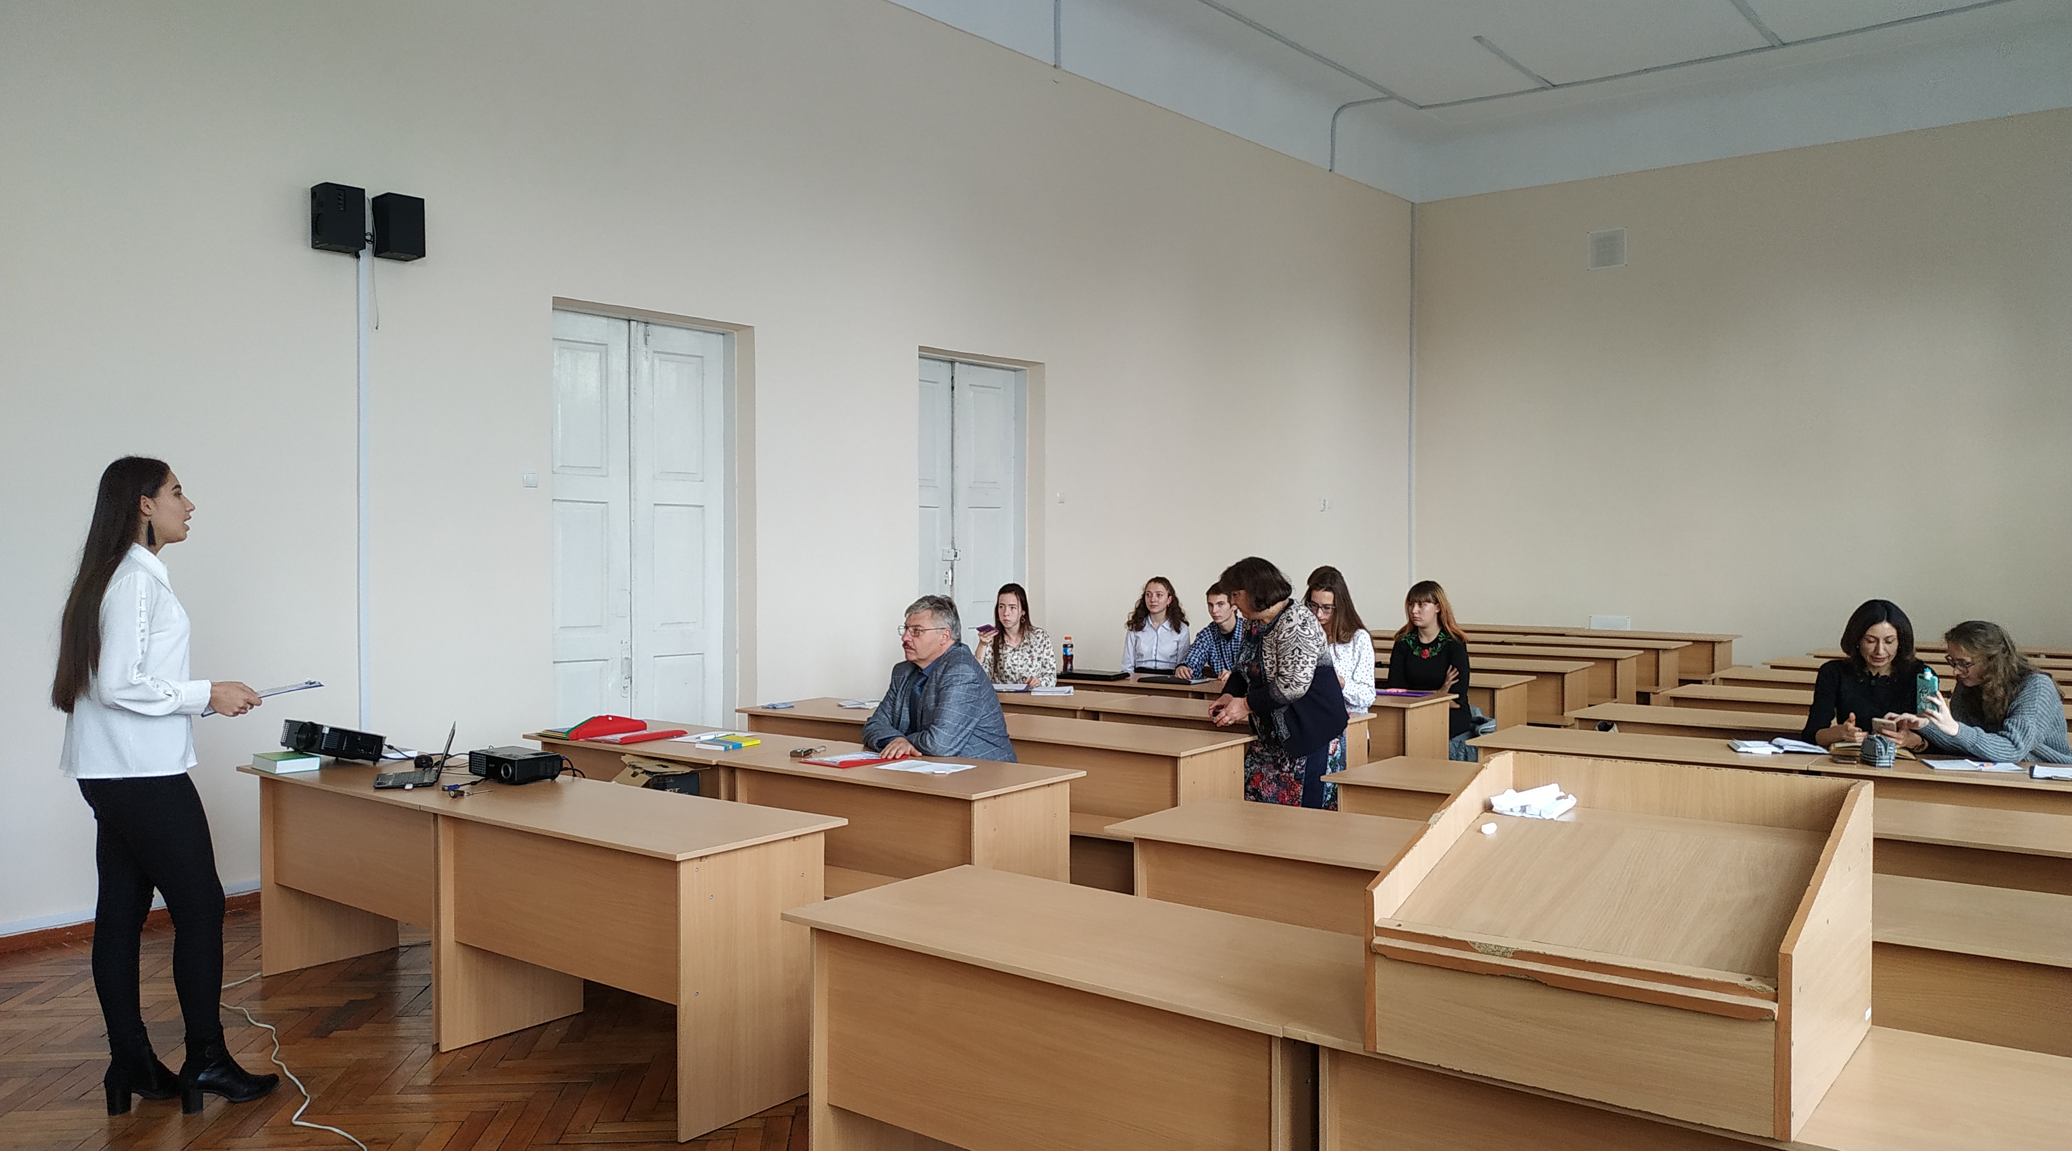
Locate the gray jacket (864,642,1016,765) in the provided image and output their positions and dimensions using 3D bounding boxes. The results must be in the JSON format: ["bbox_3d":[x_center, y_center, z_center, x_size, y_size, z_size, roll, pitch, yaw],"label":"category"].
[{"bbox_3d":[-0.336,0.572,5.353,0.540,0.630,0.530,1,2,43],"label":"gray jacket"}]

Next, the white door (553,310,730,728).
[{"bbox_3d":[-2.151,-0.022,7.797,0.088,2.715,1.294,1,2,38],"label":"white door"}]

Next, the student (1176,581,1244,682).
[{"bbox_3d":[1.051,0.689,7.983,0.500,1.280,0.680,1,2,37],"label":"student"}]

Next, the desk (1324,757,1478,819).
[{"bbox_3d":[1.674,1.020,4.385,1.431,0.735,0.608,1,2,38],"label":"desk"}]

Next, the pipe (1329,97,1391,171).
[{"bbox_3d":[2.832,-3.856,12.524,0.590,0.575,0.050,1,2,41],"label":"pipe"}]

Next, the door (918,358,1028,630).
[{"bbox_3d":[-0.503,-0.095,9.885,0.088,2.715,1.294,1,2,38],"label":"door"}]

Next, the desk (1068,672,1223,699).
[{"bbox_3d":[0.515,0.955,7.978,1.200,0.750,0.605,1,2,37],"label":"desk"}]

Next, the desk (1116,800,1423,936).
[{"bbox_3d":[0.852,1.060,3.812,1.229,0.731,0.597,1,2,38],"label":"desk"}]

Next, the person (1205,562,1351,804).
[{"bbox_3d":[0.905,0.666,5.304,0.530,1.470,0.480,-1,2,-15],"label":"person"}]

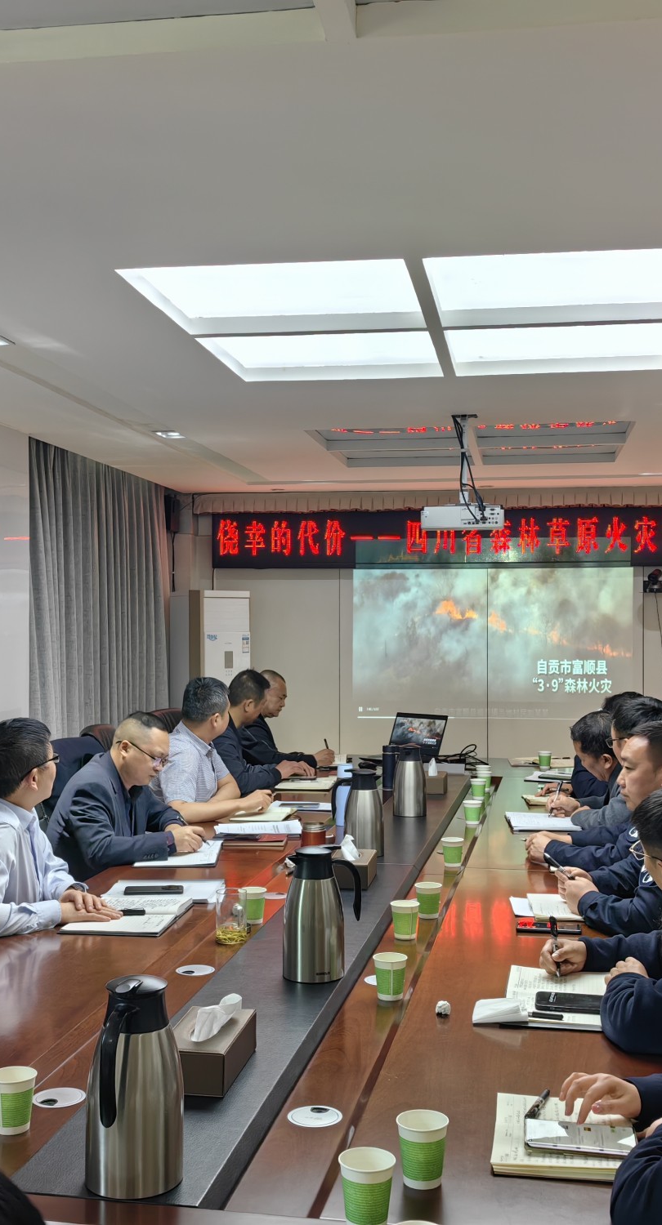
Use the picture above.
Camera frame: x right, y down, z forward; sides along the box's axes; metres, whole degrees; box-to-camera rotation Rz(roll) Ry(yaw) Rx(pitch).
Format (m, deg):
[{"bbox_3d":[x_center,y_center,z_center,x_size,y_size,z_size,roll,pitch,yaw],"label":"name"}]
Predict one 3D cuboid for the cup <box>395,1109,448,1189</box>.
[{"bbox_3d":[0.128,0.747,1.768,0.075,0.085,0.075,0,0,0],"label":"cup"}]

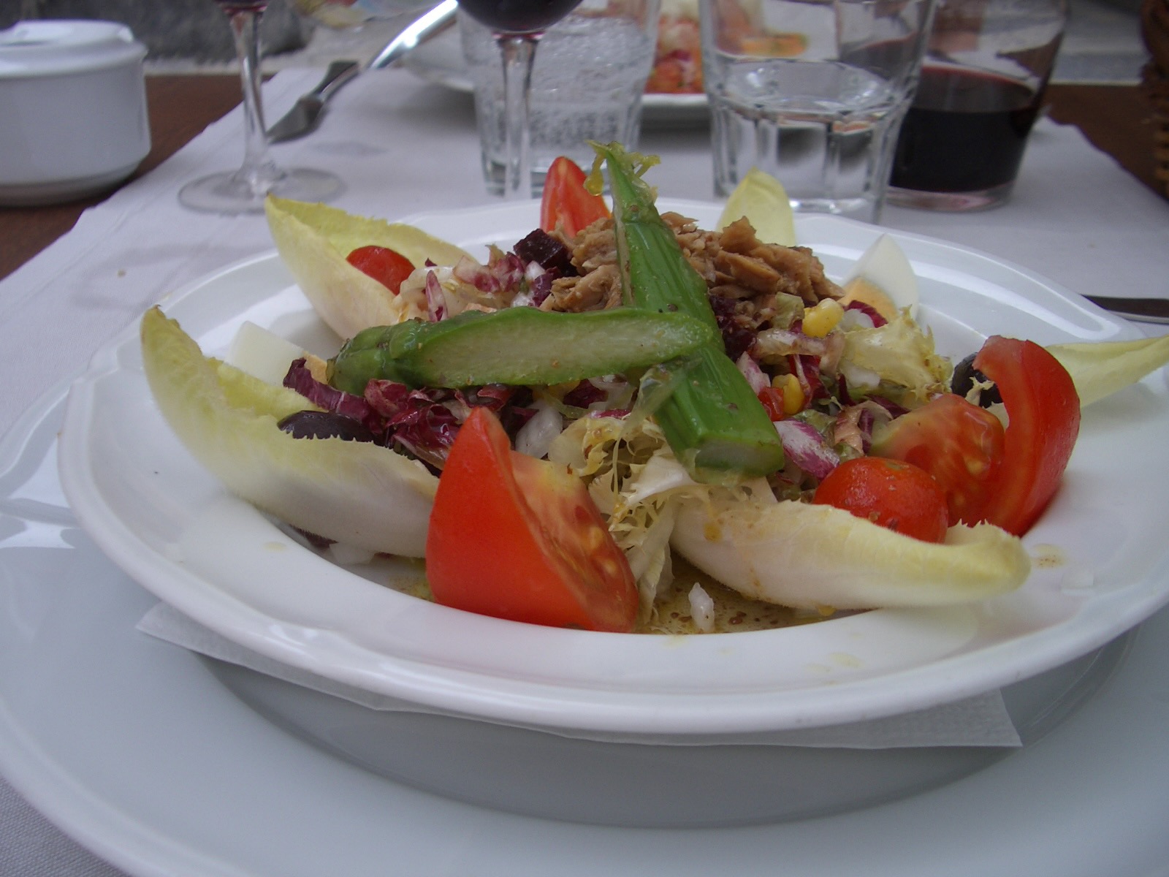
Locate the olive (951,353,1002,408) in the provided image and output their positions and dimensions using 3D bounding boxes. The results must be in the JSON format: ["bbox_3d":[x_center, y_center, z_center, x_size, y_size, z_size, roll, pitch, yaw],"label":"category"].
[{"bbox_3d":[0.084,-0.012,0.251,0.018,0.013,0.015,-16,32,-27],"label":"olive"}]

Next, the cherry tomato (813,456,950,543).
[{"bbox_3d":[0.052,0.013,0.208,0.025,0.022,0.025,0,28,0],"label":"cherry tomato"}]

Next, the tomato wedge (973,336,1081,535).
[{"bbox_3d":[0.081,0.000,0.216,0.020,0.037,0.021,-16,27,-34],"label":"tomato wedge"}]

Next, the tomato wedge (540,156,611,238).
[{"bbox_3d":[-0.003,-0.052,0.313,0.028,0.042,0.026,-3,28,-5],"label":"tomato wedge"}]

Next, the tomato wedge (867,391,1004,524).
[{"bbox_3d":[0.066,0.005,0.224,0.025,0.025,0.019,11,30,19],"label":"tomato wedge"}]

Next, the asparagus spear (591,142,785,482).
[{"bbox_3d":[0.017,-0.030,0.246,0.017,0.012,0.089,-9,52,-11],"label":"asparagus spear"}]

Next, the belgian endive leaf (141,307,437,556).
[{"bbox_3d":[-0.058,0.001,0.235,0.076,0.024,0.030,28,6,17],"label":"belgian endive leaf"}]

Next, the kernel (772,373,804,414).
[{"bbox_3d":[0.040,-0.009,0.228,0.007,0.009,0.005,13,28,12],"label":"kernel"}]

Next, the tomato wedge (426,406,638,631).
[{"bbox_3d":[-0.010,0.016,0.212,0.032,0.044,0.027,-14,18,40],"label":"tomato wedge"}]

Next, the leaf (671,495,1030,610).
[{"bbox_3d":[0.048,0.020,0.213,0.063,0.020,0.024,3,7,17],"label":"leaf"}]

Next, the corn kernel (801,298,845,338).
[{"bbox_3d":[0.050,-0.025,0.247,0.007,0.009,0.006,38,16,-14],"label":"corn kernel"}]

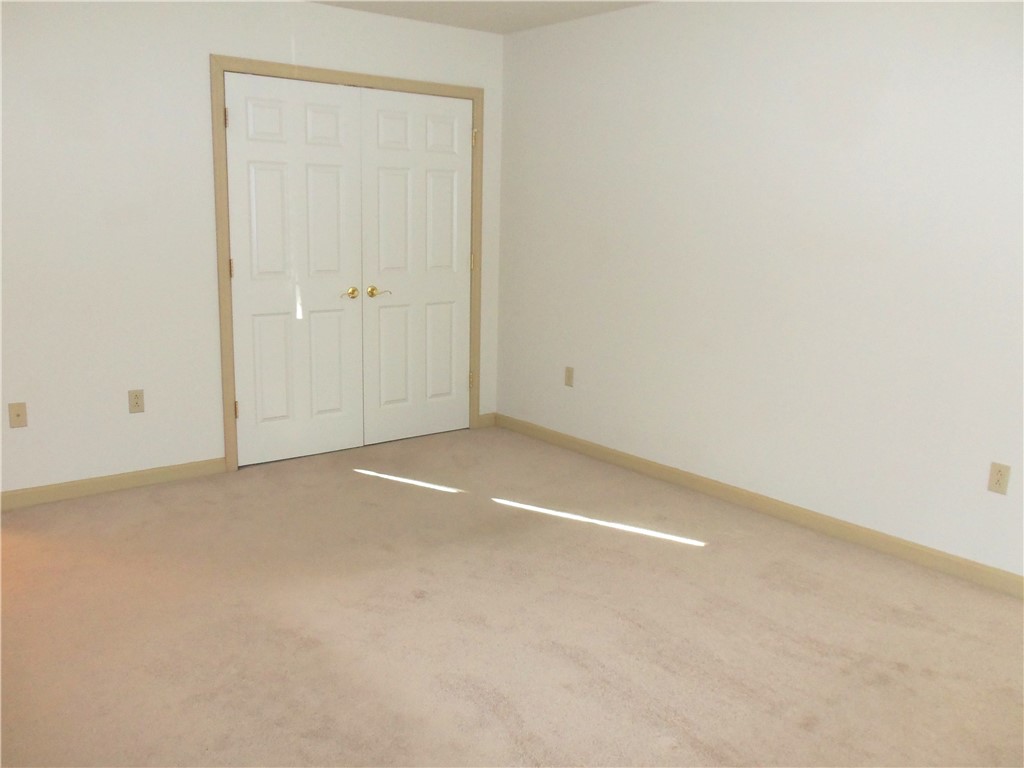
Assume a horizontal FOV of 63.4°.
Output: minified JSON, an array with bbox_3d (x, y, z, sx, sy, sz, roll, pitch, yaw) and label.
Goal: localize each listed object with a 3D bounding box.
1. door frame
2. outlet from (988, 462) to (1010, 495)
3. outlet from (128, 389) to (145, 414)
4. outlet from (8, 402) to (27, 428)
[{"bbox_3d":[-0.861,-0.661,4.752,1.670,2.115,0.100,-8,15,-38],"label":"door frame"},{"bbox_3d":[1.837,0.360,3.126,0.008,0.115,0.070,-8,15,-38],"label":"outlet"},{"bbox_3d":[-1.835,0.087,4.056,0.070,0.115,0.008,-8,15,-38],"label":"outlet"},{"bbox_3d":[-2.229,0.143,3.740,0.070,0.115,0.008,-8,15,-38],"label":"outlet"}]

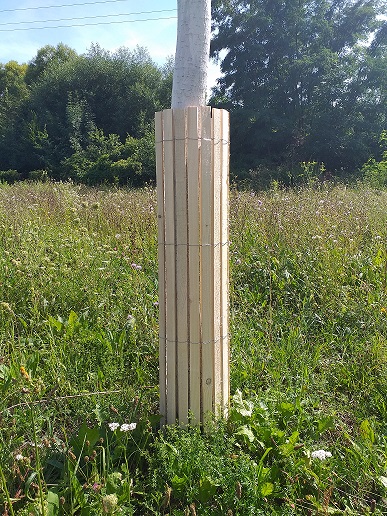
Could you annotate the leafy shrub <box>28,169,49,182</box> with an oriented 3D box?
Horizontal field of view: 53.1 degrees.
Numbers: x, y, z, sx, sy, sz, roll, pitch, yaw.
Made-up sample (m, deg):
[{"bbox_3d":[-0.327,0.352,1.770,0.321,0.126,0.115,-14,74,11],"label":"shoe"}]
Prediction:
[{"bbox_3d":[-7.598,-4.005,19.000,1.000,0.750,0.950,0,11,0],"label":"leafy shrub"}]

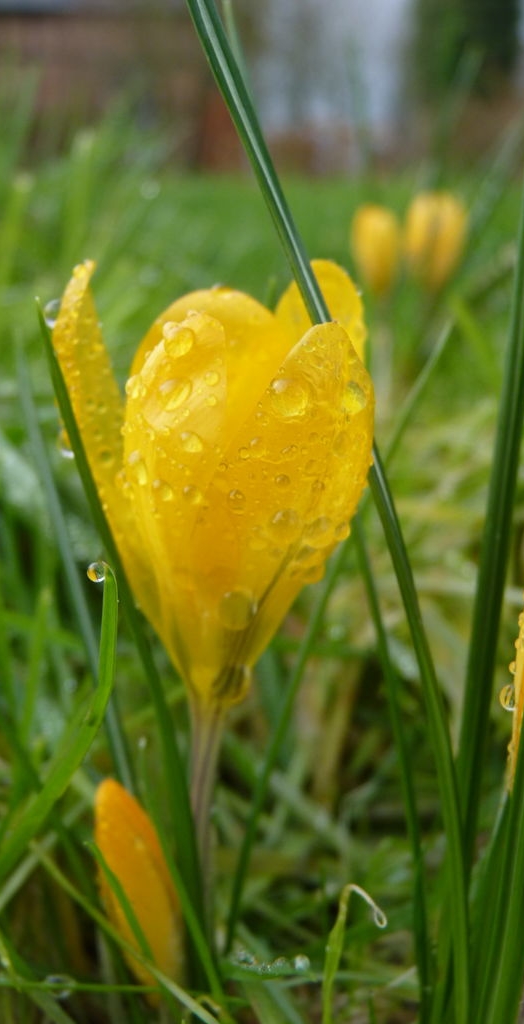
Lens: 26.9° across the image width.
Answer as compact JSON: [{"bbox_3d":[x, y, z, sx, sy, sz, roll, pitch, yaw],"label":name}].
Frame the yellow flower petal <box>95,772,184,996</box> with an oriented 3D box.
[{"bbox_3d":[-0.015,0.047,0.135,0.010,0.032,0.010,-9,18,0],"label":"yellow flower petal"}]

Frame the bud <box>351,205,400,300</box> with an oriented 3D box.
[{"bbox_3d":[0.042,-0.096,0.400,0.017,0.032,0.017,0,18,0],"label":"bud"}]

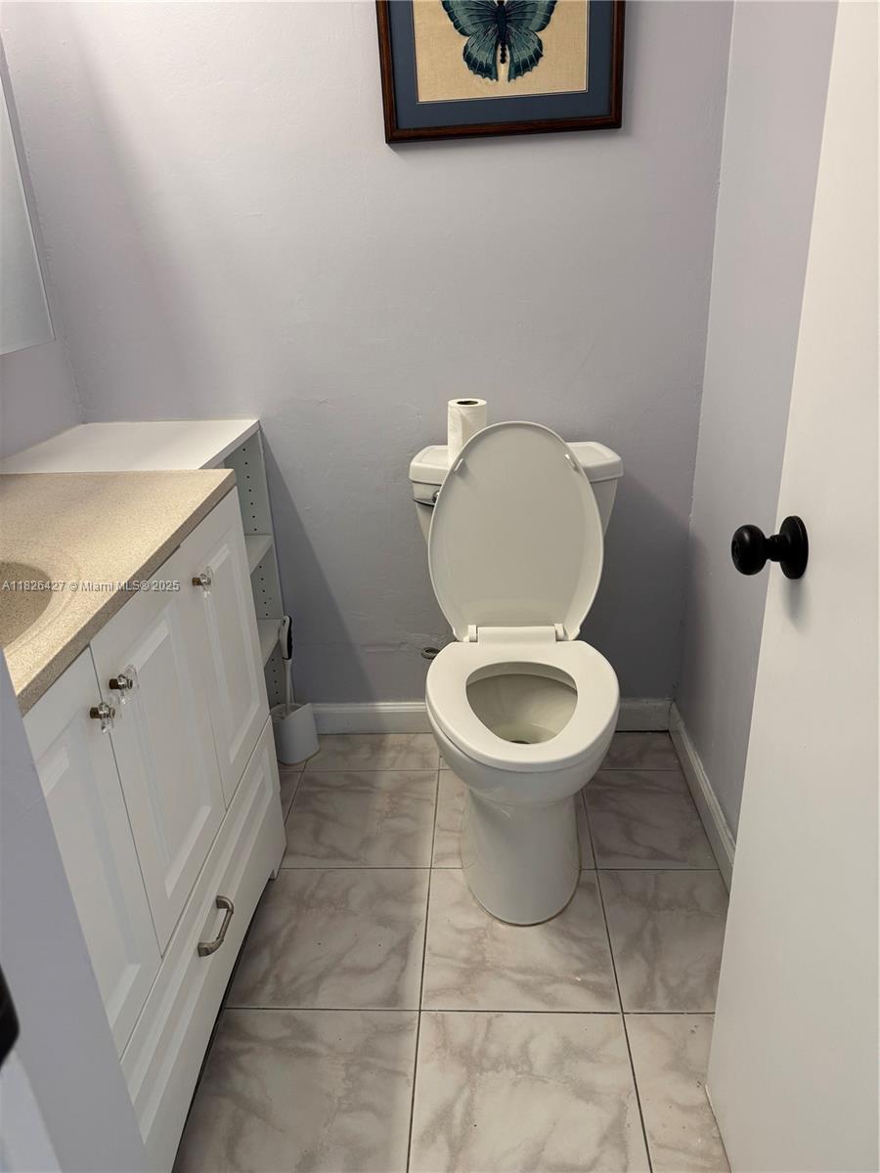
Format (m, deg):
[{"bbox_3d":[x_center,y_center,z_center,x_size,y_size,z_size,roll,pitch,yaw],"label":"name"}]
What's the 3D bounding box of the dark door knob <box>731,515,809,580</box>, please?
[{"bbox_3d":[0.338,-0.040,0.850,0.066,0.062,0.062,-1,23,3],"label":"dark door knob"}]

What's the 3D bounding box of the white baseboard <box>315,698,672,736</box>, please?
[{"bbox_3d":[0.114,0.345,2.169,0.986,0.098,0.014,-1,23,3],"label":"white baseboard"}]

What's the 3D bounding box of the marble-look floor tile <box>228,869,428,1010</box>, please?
[{"bbox_3d":[-0.196,0.671,1.571,0.341,0.010,0.341,-1,23,3],"label":"marble-look floor tile"}]

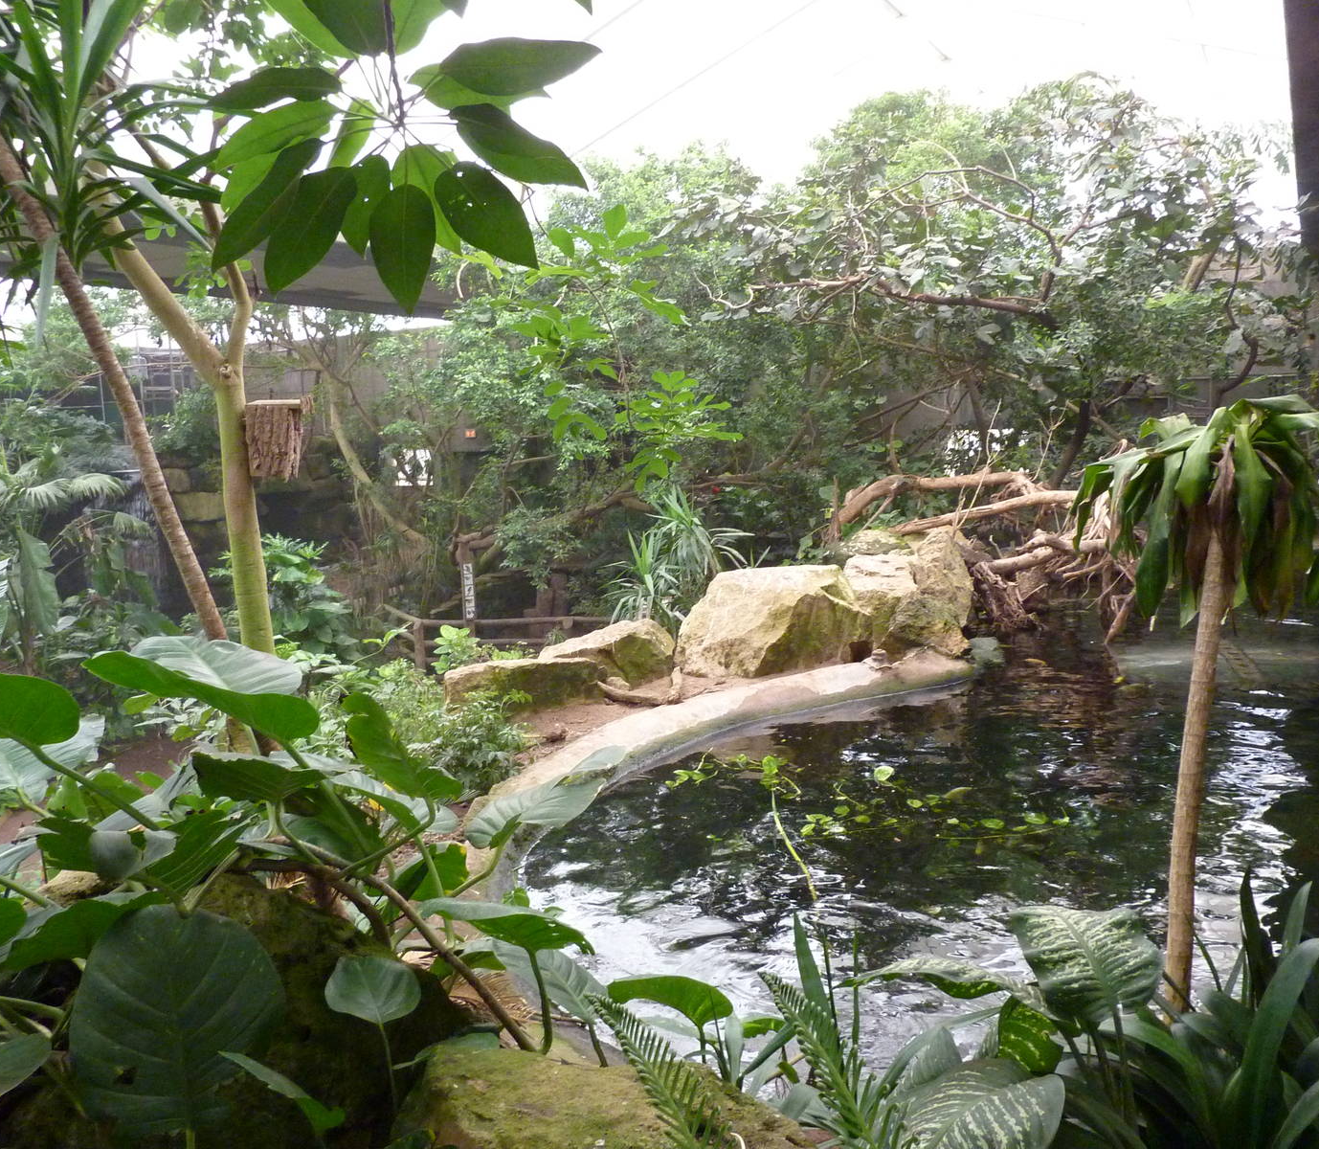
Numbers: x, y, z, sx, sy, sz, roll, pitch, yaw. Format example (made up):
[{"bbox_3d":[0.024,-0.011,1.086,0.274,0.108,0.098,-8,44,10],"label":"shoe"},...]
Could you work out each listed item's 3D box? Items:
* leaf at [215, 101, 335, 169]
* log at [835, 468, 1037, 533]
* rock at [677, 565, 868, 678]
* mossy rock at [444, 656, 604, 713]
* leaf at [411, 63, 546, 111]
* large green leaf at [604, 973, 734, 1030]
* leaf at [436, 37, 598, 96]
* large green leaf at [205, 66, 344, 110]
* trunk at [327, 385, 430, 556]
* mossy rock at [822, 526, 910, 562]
[{"bbox_3d":[-0.624,-0.718,1.805,0.234,0.040,0.080,-17,-8,12],"label":"leaf"},{"bbox_3d":[3.256,-0.865,13.000,2.400,0.700,0.600,0,6,5],"label":"log"},{"bbox_3d":[1.053,0.429,10.300,1.700,0.950,1.150,0,6,-5],"label":"rock"},{"bbox_3d":[-1.083,0.900,8.900,1.220,0.450,0.600,2,6,18],"label":"mossy rock"},{"bbox_3d":[-0.299,-0.805,1.825,0.211,0.045,0.090,-2,-6,-14],"label":"leaf"},{"bbox_3d":[0.023,0.851,2.200,0.251,0.080,0.150,-4,13,23],"label":"large green leaf"},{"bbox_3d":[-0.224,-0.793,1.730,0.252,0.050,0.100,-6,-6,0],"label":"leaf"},{"bbox_3d":[-0.605,-0.765,1.740,0.208,0.040,0.085,-6,-6,0],"label":"large green leaf"},{"bbox_3d":[-4.340,-1.545,17.000,1.500,2.550,0.600,0,6,0],"label":"trunk"},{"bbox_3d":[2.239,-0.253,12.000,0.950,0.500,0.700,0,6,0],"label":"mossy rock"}]

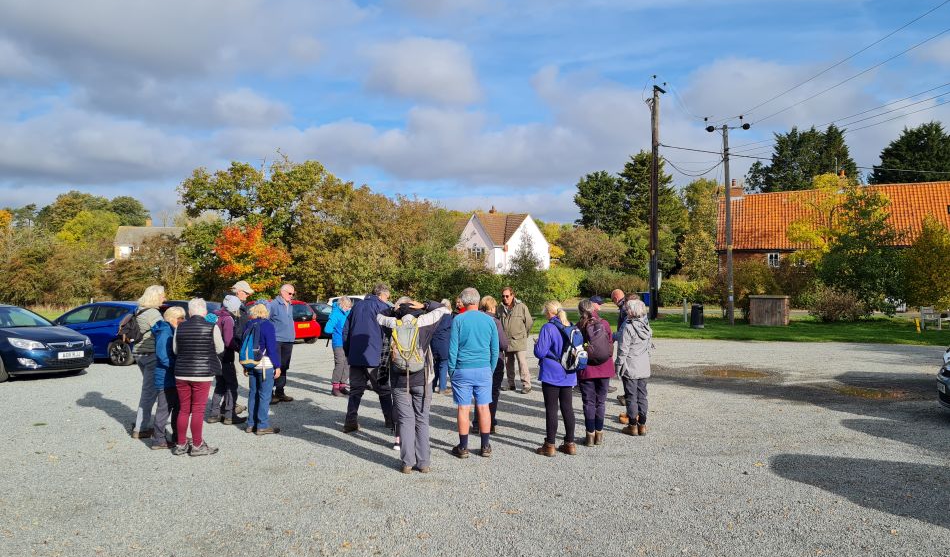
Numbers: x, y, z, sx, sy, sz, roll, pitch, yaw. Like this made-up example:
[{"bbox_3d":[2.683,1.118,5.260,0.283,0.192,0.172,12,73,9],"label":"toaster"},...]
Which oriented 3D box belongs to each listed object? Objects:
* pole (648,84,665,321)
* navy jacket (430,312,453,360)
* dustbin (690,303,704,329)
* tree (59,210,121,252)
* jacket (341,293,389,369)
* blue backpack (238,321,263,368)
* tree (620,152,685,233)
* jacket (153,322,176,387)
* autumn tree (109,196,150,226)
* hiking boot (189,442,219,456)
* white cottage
[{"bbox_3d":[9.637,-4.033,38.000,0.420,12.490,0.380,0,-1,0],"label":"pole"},{"bbox_3d":[-0.445,0.955,11.750,0.380,0.740,0.500,1,-1,-35],"label":"navy jacket"},{"bbox_3d":[9.602,1.618,30.800,0.540,1.070,0.540,1,-1,-37],"label":"dustbin"},{"bbox_3d":[-36.634,-1.884,68.000,6.500,9.570,6.300,0,-1,0],"label":"tree"},{"bbox_3d":[-1.348,0.665,8.950,0.620,0.920,0.420,0,-1,30],"label":"jacket"},{"bbox_3d":[-2.627,0.774,8.370,0.290,0.520,0.200,-1,-1,30],"label":"blue backpack"},{"bbox_3d":[16.912,-4.647,68.000,6.800,15.100,6.600,0,-1,0],"label":"tree"},{"bbox_3d":[-3.403,0.847,7.950,0.380,0.770,0.480,0,-1,-28],"label":"jacket"},{"bbox_3d":[-51.272,-4.414,105.000,8.000,15.000,8.000,0,-1,0],"label":"autumn tree"},{"bbox_3d":[-2.886,1.821,7.600,0.300,0.130,0.110,0,-1,-27],"label":"hiking boot"},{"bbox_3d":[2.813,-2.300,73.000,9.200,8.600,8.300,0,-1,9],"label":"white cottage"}]

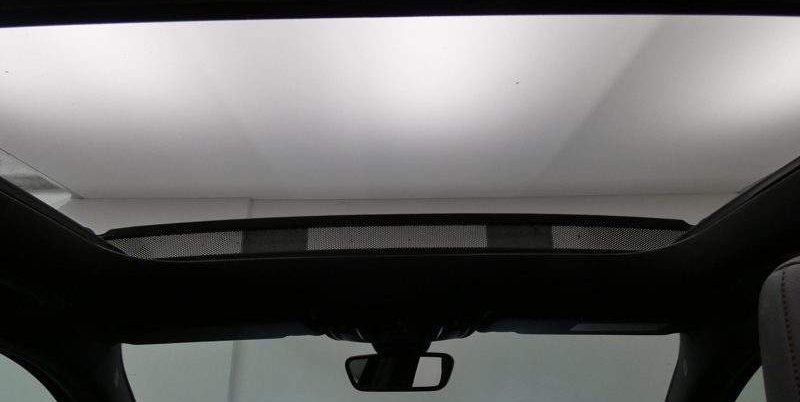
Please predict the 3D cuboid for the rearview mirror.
[{"bbox_3d":[0.001,0.367,0.998,0.238,0.075,0.042,-5,-16,15],"label":"rearview mirror"}]

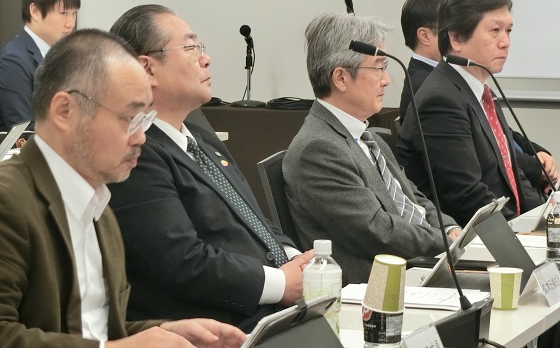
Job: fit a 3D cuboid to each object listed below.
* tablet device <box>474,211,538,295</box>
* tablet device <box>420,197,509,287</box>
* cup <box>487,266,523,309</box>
[{"bbox_3d":[0.481,0.165,4.857,0.020,0.175,0.250,-35,-5,18],"label":"tablet device"},{"bbox_3d":[0.395,0.141,4.956,0.020,0.208,0.260,38,16,11],"label":"tablet device"},{"bbox_3d":[0.447,0.229,4.580,0.072,0.077,0.072,0,6,0],"label":"cup"}]

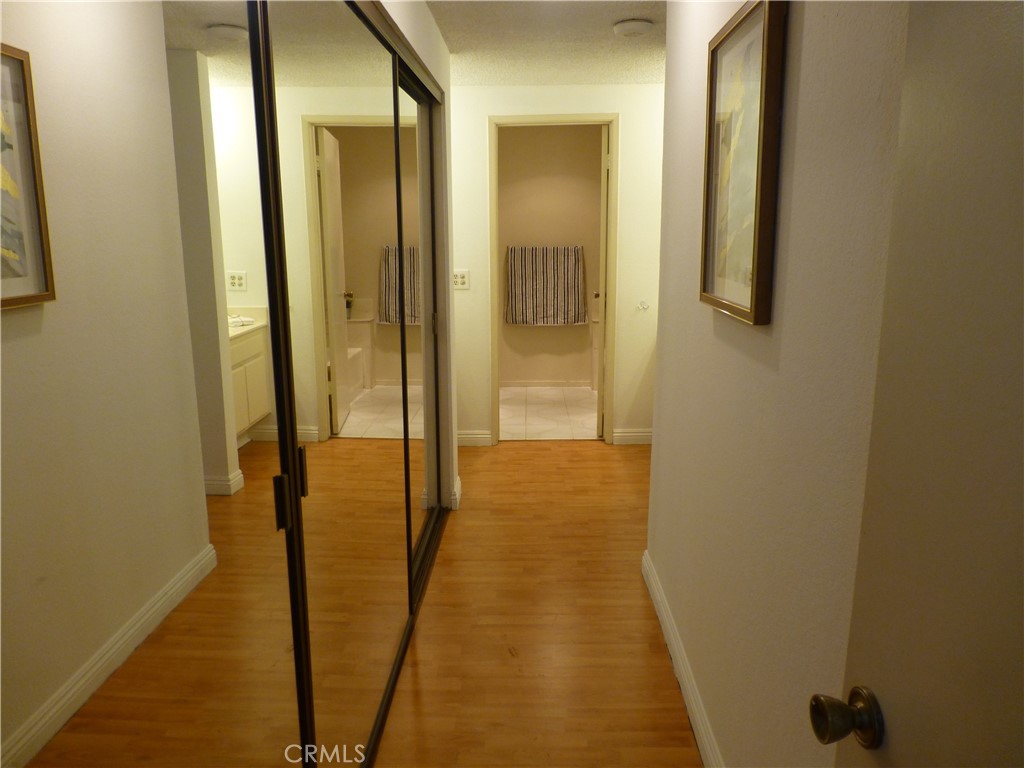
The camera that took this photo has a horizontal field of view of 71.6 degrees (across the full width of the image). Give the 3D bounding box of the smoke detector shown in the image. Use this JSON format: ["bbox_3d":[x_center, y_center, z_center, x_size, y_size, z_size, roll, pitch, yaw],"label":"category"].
[{"bbox_3d":[0.537,-1.563,3.135,0.172,0.042,0.172,0,11,2],"label":"smoke detector"}]

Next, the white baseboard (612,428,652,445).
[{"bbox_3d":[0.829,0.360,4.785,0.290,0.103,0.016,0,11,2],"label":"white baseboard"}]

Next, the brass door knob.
[{"bbox_3d":[0.334,0.334,0.715,0.056,0.064,0.064,-1,11,-2],"label":"brass door knob"}]

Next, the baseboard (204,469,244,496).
[{"bbox_3d":[-1.591,0.545,3.919,0.165,0.100,0.130,0,11,2],"label":"baseboard"}]

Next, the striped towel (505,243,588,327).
[{"bbox_3d":[0.320,-0.880,6.446,0.750,0.725,0.070,0,11,2],"label":"striped towel"}]

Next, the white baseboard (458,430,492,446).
[{"bbox_3d":[-0.262,0.362,4.794,0.245,0.103,0.016,0,11,2],"label":"white baseboard"}]

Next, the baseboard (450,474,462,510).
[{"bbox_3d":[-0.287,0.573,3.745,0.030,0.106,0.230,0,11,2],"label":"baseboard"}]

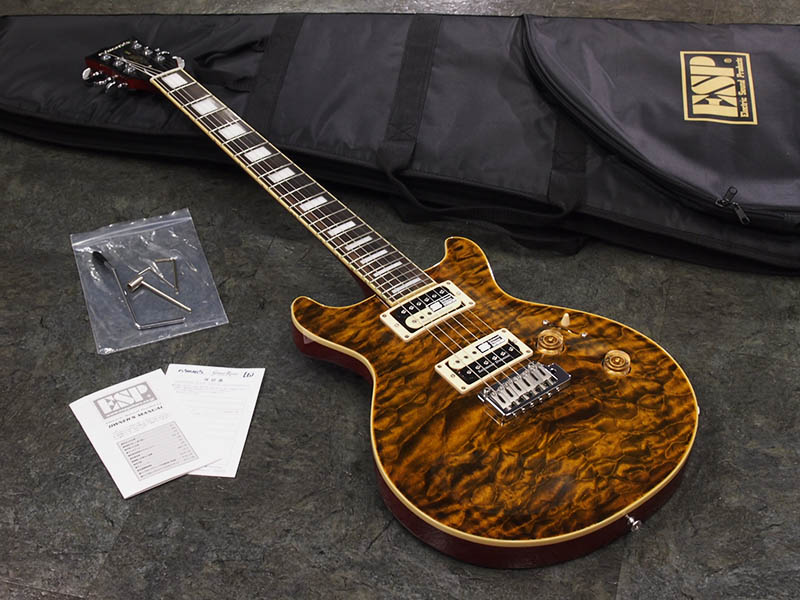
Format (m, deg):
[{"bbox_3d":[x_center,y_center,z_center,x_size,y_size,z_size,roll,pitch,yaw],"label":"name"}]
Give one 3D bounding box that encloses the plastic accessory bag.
[{"bbox_3d":[-0.281,-0.030,1.585,0.142,0.014,0.204,-13,44,-15],"label":"plastic accessory bag"}]

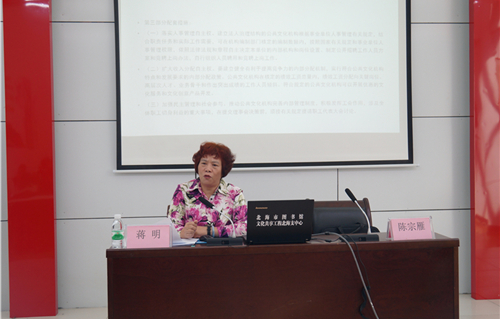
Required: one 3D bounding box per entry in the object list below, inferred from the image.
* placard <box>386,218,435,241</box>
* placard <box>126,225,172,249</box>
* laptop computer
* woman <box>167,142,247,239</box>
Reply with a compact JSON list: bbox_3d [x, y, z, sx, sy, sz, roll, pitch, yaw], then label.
[{"bbox_3d":[0.833,0.356,2.803,0.231,0.110,0.080,-1,1,-11],"label":"placard"},{"bbox_3d":[-0.500,0.380,2.685,0.223,0.107,0.080,-1,1,-3],"label":"placard"},{"bbox_3d":[0.138,0.307,2.779,0.332,0.230,0.315,-1,1,-7],"label":"laptop computer"},{"bbox_3d":[-0.218,0.540,3.145,0.480,1.278,0.660,-1,1,-2],"label":"woman"}]

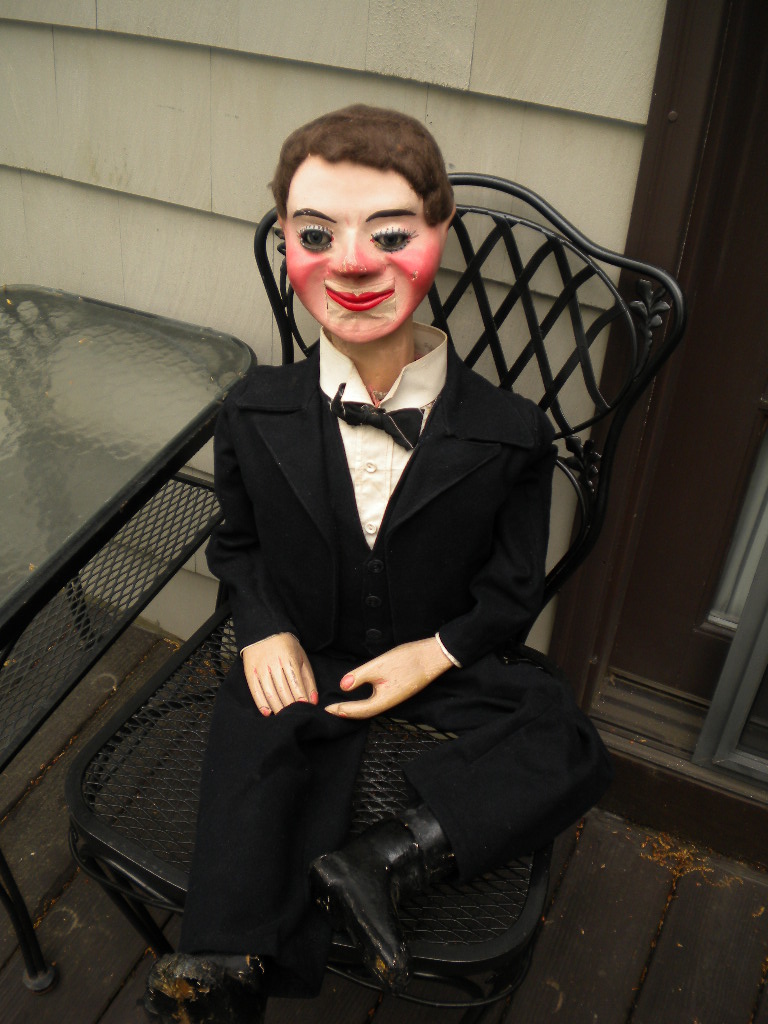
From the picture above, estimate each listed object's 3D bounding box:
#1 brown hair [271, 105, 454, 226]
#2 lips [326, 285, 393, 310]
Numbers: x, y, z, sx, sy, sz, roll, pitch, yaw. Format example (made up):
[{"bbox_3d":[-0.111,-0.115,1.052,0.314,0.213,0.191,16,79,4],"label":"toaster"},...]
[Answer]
[{"bbox_3d":[-0.020,-0.331,1.010,0.178,0.140,0.190,7,26,6],"label":"brown hair"},{"bbox_3d":[-0.022,-0.196,0.950,0.062,0.022,0.019,7,26,6],"label":"lips"}]

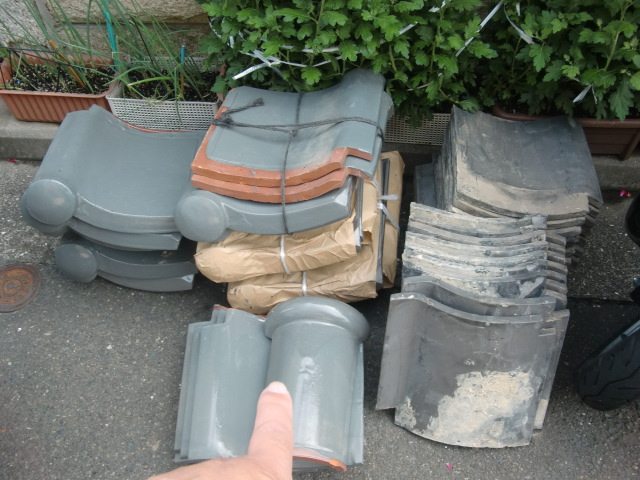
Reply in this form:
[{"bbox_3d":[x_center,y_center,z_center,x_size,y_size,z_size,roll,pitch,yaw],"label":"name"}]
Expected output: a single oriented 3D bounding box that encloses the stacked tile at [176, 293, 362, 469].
[{"bbox_3d":[-0.071,0.240,1.216,0.307,0.125,0.295,-1,45,1],"label":"stacked tile"}]

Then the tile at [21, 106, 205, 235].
[{"bbox_3d":[-0.391,-0.144,1.401,0.305,0.100,0.310,6,40,-7],"label":"tile"}]

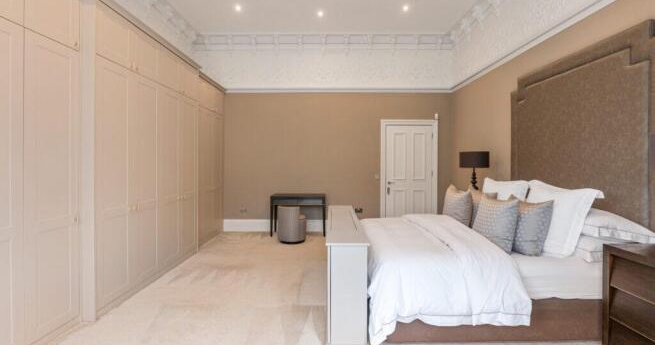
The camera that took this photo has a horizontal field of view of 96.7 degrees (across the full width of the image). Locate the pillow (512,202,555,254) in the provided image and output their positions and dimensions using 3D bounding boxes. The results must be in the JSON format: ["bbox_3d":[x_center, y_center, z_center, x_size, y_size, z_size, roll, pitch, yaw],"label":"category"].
[{"bbox_3d":[1.730,0.430,2.490,0.170,0.450,0.460,16,0,-5],"label":"pillow"}]

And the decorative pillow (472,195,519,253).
[{"bbox_3d":[1.490,0.435,2.540,0.170,0.450,0.460,18,-1,-8],"label":"decorative pillow"}]

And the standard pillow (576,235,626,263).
[{"bbox_3d":[2.120,0.565,2.460,0.480,0.160,0.720,0,1,0],"label":"standard pillow"}]

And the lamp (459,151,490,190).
[{"bbox_3d":[2.130,0.065,4.200,0.420,0.740,0.420,0,1,0],"label":"lamp"}]

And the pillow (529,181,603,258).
[{"bbox_3d":[1.965,0.390,2.620,0.190,0.520,0.760,26,0,-3],"label":"pillow"}]

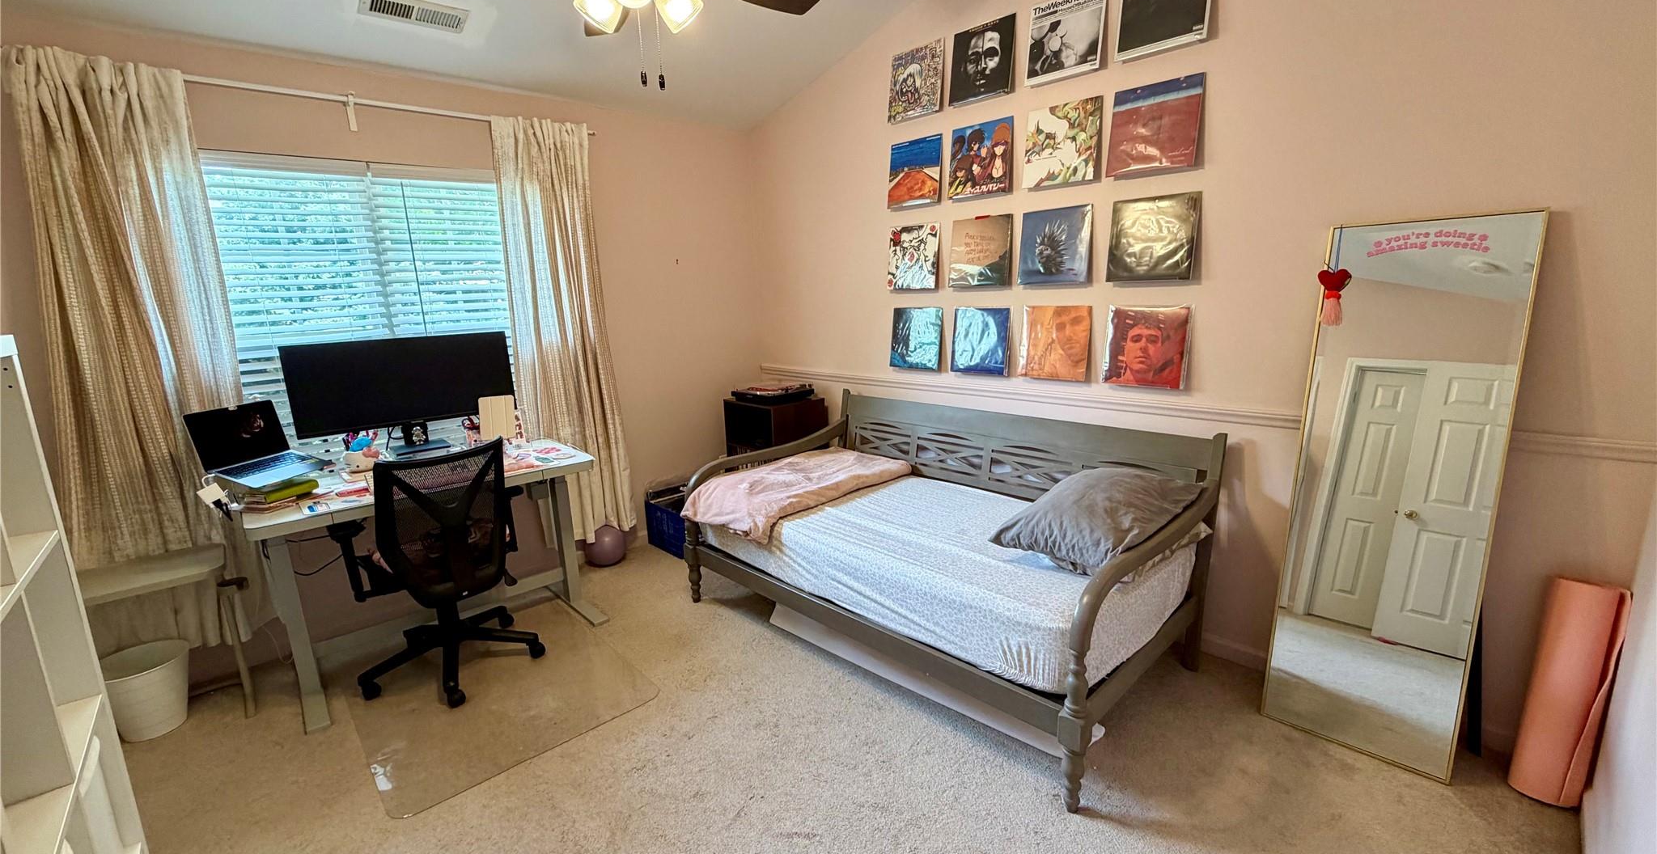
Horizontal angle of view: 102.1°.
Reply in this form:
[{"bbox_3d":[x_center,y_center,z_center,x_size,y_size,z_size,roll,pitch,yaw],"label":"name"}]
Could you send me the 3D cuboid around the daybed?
[{"bbox_3d":[0.390,0.449,2.863,1.080,0.916,2.000,-12,15,-42],"label":"daybed"}]

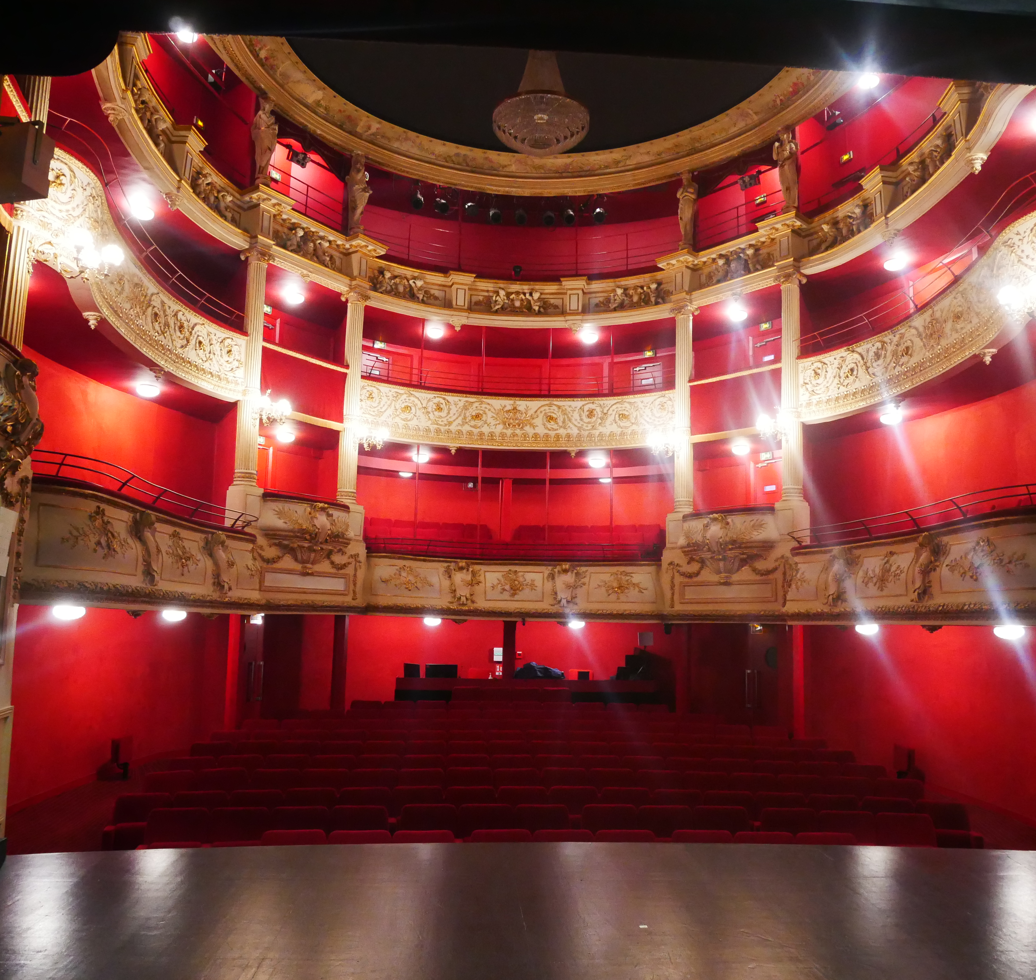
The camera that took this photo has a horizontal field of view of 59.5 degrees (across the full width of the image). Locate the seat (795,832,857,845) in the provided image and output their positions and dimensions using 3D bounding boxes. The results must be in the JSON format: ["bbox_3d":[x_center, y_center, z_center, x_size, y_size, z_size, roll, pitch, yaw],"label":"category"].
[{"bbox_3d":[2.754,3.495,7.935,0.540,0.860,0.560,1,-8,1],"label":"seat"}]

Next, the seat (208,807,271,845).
[{"bbox_3d":[-2.448,3.240,7.794,0.540,0.880,0.580,3,-8,-12],"label":"seat"}]

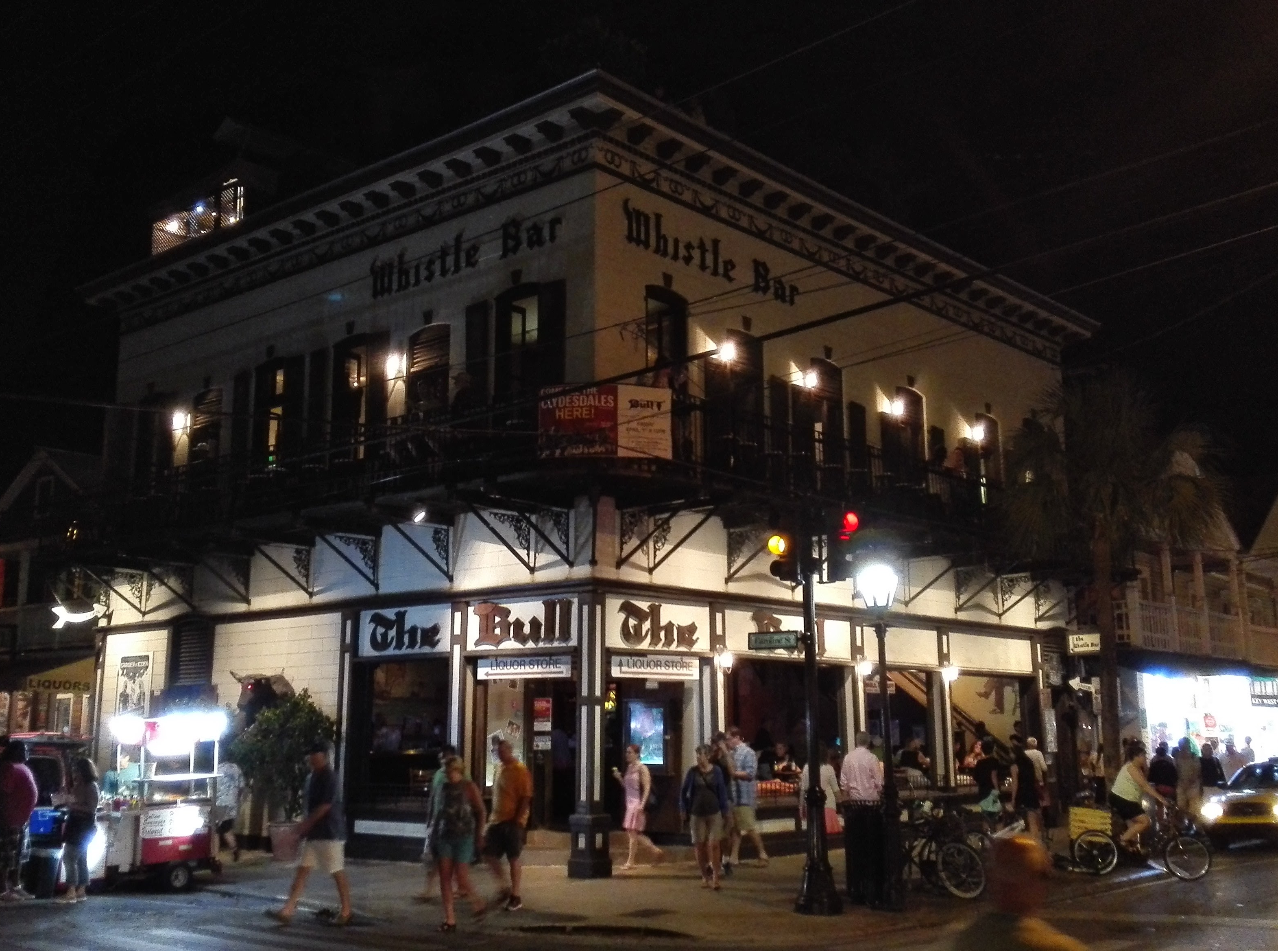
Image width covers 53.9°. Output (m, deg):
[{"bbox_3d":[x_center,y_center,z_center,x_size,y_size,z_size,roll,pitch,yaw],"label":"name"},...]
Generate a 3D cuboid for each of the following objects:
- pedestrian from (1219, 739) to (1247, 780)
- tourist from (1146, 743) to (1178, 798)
[{"bbox_3d":[12.933,6.588,27.216,0.360,1.720,0.520,7,-14,-29],"label":"pedestrian"},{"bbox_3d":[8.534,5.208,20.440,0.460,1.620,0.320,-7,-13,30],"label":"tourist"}]

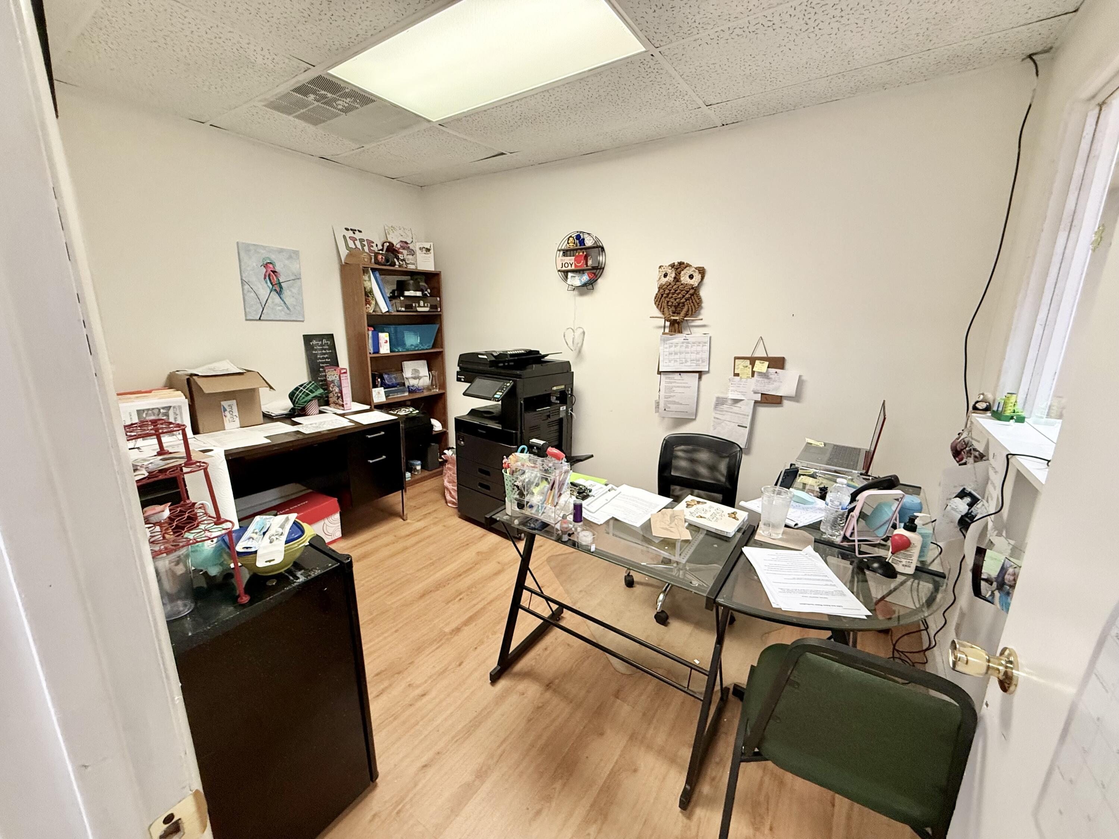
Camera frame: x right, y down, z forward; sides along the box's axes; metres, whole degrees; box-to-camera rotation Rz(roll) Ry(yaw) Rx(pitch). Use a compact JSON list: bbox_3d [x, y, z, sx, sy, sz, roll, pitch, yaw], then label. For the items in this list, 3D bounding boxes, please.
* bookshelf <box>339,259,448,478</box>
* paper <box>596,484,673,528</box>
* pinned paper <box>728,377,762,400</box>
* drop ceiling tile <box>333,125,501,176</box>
[{"bbox_3d":[-1.256,-0.308,3.640,0.260,1.712,0.700,10,17,33],"label":"bookshelf"},{"bbox_3d":[0.261,0.308,1.653,0.216,0.010,0.285,10,16,35],"label":"paper"},{"bbox_3d":[1.037,-0.166,2.525,0.176,0.127,0.012,10,17,33],"label":"pinned paper"},{"bbox_3d":[-0.941,-1.691,2.893,1.070,0.020,0.570,10,16,33],"label":"drop ceiling tile"}]

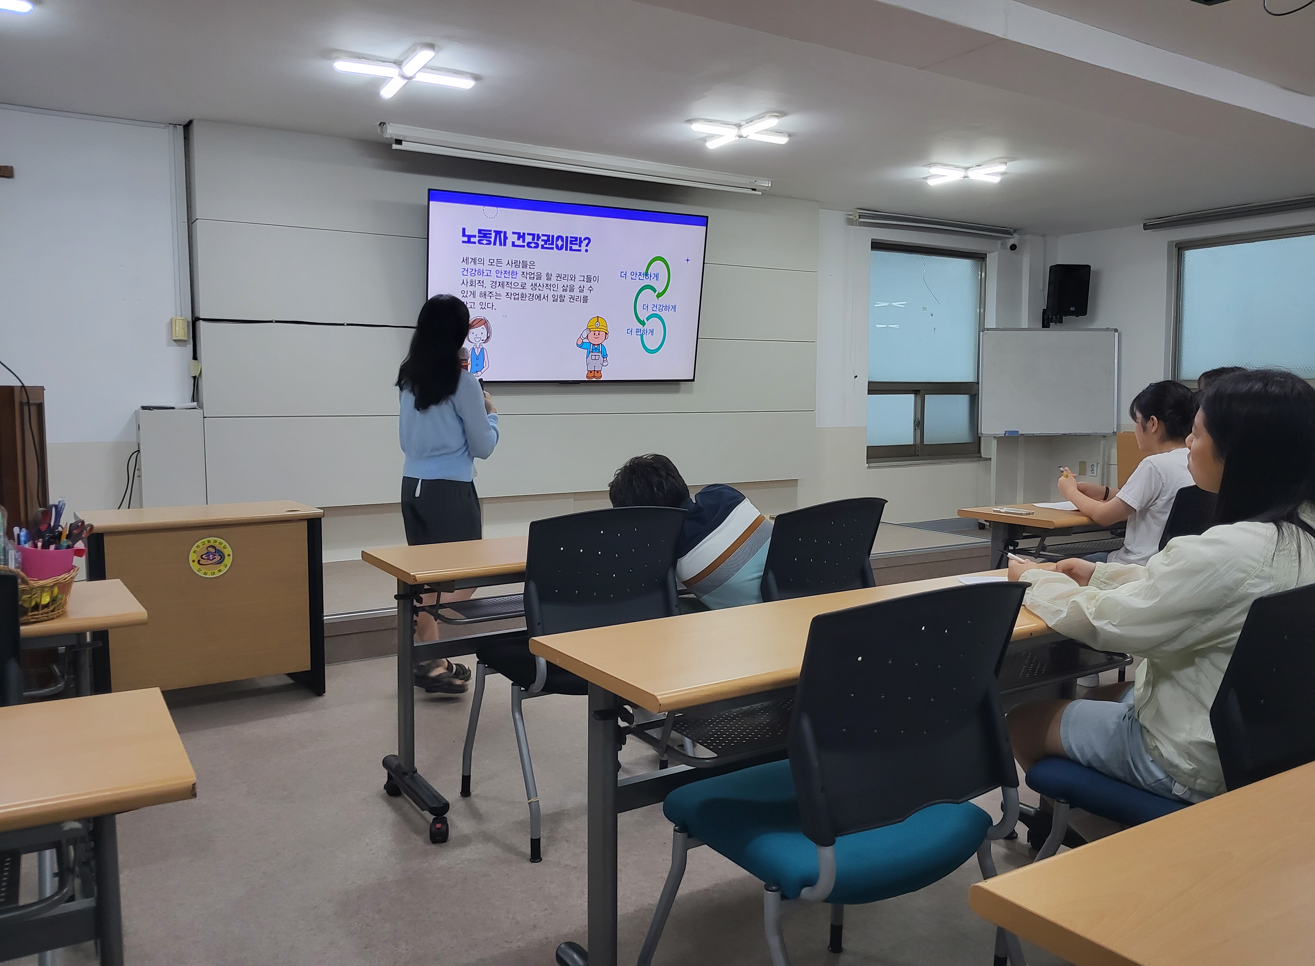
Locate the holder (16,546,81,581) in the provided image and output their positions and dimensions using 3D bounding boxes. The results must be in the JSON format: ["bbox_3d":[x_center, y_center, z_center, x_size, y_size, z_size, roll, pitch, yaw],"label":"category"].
[{"bbox_3d":[-1.359,0.200,2.196,0.127,0.125,0.127,-3,6,-31],"label":"holder"}]

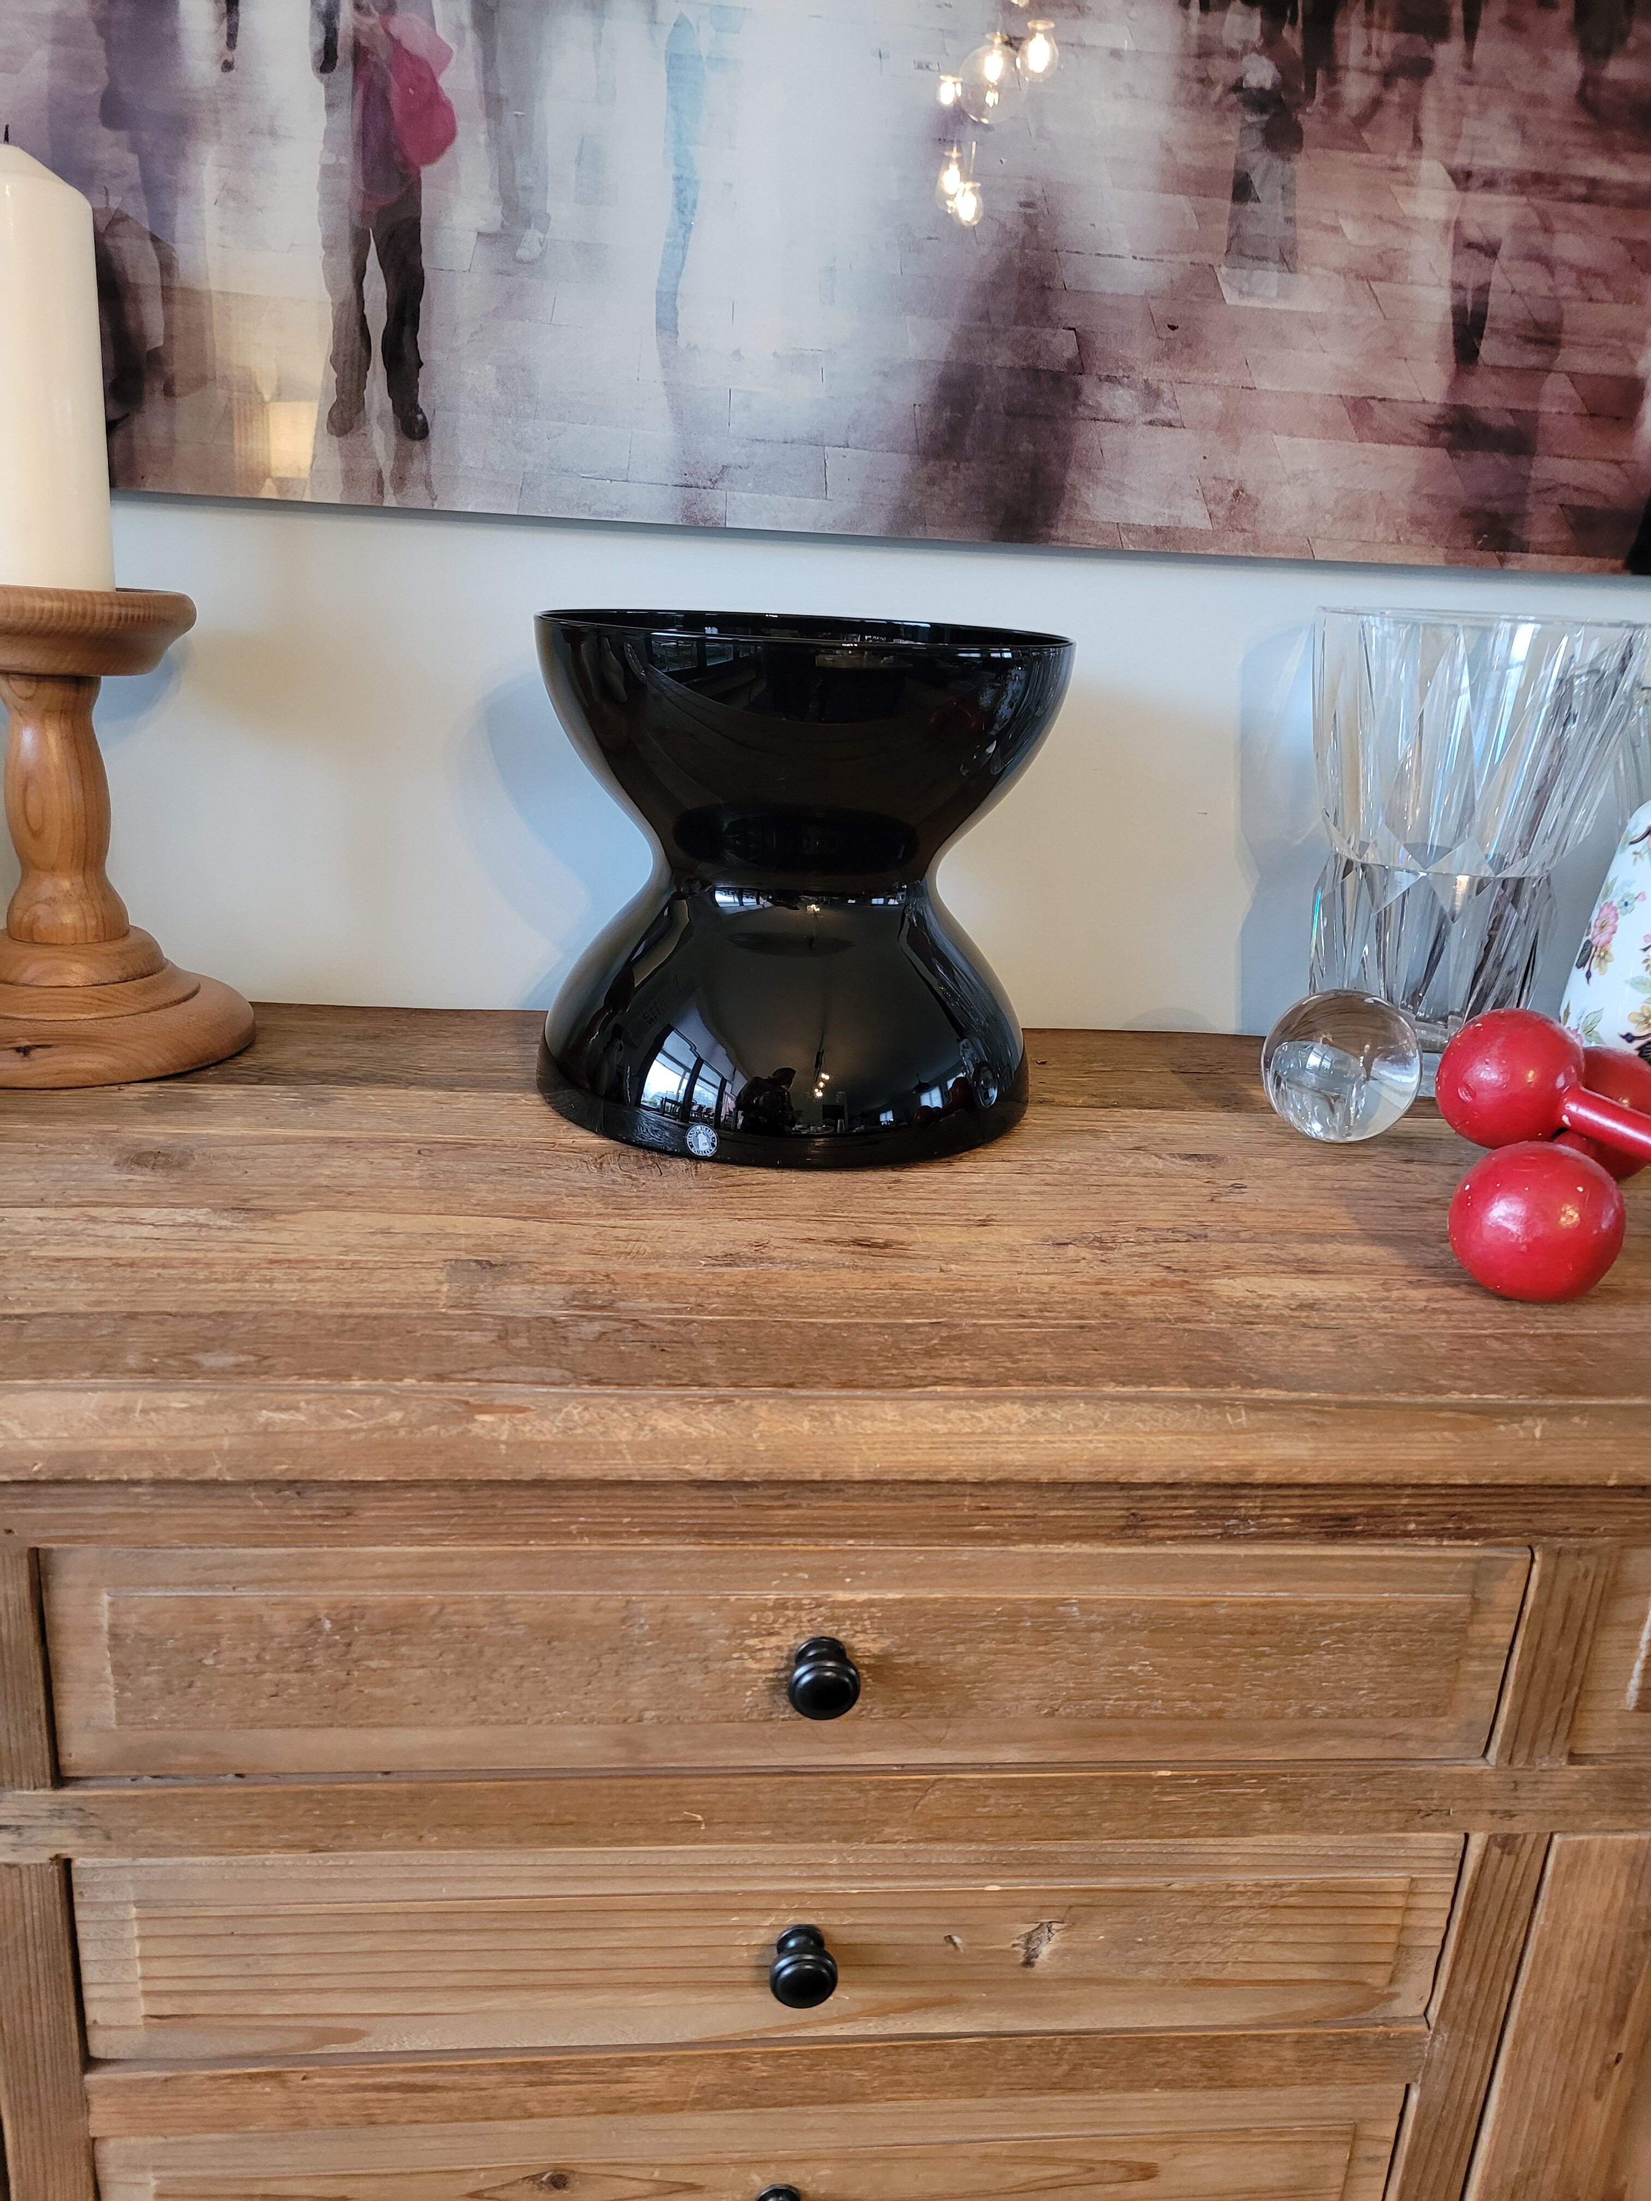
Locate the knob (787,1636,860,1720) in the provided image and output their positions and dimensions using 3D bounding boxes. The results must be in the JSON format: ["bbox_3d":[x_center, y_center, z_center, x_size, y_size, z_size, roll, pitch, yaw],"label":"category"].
[{"bbox_3d":[-0.001,0.215,0.615,0.026,0.026,0.027,1,18,-6],"label":"knob"}]

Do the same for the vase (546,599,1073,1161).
[{"bbox_3d":[-0.016,-0.126,0.888,0.275,0.247,0.275,1,18,-6],"label":"vase"}]

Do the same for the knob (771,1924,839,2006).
[{"bbox_3d":[-0.009,0.345,0.657,0.027,0.027,0.027,1,18,-6],"label":"knob"}]

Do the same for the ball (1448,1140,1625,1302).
[{"bbox_3d":[0.296,0.051,0.690,0.067,0.067,0.067,1,18,-6],"label":"ball"}]

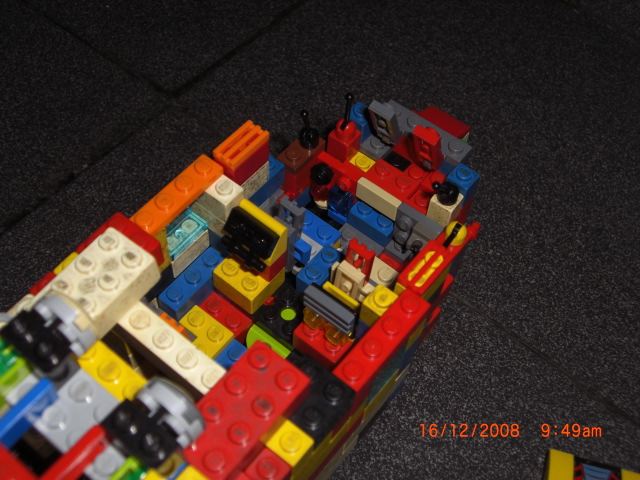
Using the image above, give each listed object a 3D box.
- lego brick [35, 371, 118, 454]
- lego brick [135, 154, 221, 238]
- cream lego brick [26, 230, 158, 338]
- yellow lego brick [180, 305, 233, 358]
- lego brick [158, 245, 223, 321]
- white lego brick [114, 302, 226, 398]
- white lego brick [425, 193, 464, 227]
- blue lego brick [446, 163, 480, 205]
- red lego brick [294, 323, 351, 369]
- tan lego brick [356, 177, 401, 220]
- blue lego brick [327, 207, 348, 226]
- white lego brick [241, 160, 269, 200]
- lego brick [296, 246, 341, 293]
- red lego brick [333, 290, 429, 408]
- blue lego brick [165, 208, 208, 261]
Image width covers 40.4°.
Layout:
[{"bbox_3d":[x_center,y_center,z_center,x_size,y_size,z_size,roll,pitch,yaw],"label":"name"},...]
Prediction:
[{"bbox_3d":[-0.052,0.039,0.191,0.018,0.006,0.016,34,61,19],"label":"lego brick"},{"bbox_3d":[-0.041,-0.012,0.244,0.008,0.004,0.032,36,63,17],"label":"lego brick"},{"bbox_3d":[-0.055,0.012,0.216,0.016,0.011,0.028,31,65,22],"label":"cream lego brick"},{"bbox_3d":[-0.037,0.030,0.265,0.016,0.005,0.016,35,63,17],"label":"yellow lego brick"},{"bbox_3d":[-0.039,0.014,0.271,0.008,0.011,0.024,35,63,17],"label":"lego brick"},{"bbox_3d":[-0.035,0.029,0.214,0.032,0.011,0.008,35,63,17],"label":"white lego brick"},{"bbox_3d":[0.039,-0.010,0.268,0.008,0.010,0.008,34,61,19],"label":"white lego brick"},{"bbox_3d":[0.044,-0.017,0.273,0.008,0.011,0.008,35,63,17],"label":"blue lego brick"},{"bbox_3d":[0.001,0.031,0.259,0.016,0.011,0.008,35,63,17],"label":"red lego brick"},{"bbox_3d":[0.019,-0.013,0.281,0.016,0.008,0.003,35,63,17],"label":"tan lego brick"},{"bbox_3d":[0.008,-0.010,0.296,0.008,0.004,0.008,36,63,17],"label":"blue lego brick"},{"bbox_3d":[-0.025,-0.019,0.275,0.008,0.010,0.016,35,63,17],"label":"white lego brick"},{"bbox_3d":[0.001,0.009,0.272,0.008,0.011,0.016,35,63,17],"label":"lego brick"},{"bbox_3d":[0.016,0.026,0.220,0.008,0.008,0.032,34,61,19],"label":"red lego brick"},{"bbox_3d":[-0.042,-0.001,0.262,0.008,0.003,0.016,35,63,17],"label":"blue lego brick"}]

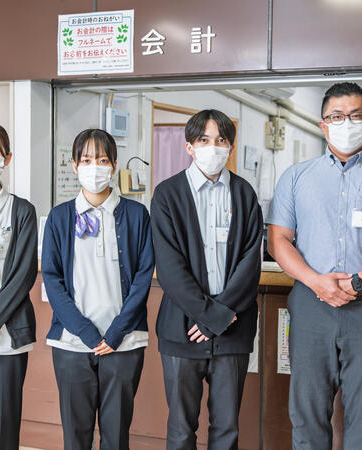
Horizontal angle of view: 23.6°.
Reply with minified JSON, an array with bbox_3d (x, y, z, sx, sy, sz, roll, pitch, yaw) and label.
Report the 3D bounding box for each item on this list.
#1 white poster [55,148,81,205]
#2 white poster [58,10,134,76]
[{"bbox_3d":[-0.587,-0.281,4.841,0.010,0.297,0.420,2,2,23],"label":"white poster"},{"bbox_3d":[-0.421,-0.888,4.237,0.420,0.297,0.010,2,2,23],"label":"white poster"}]

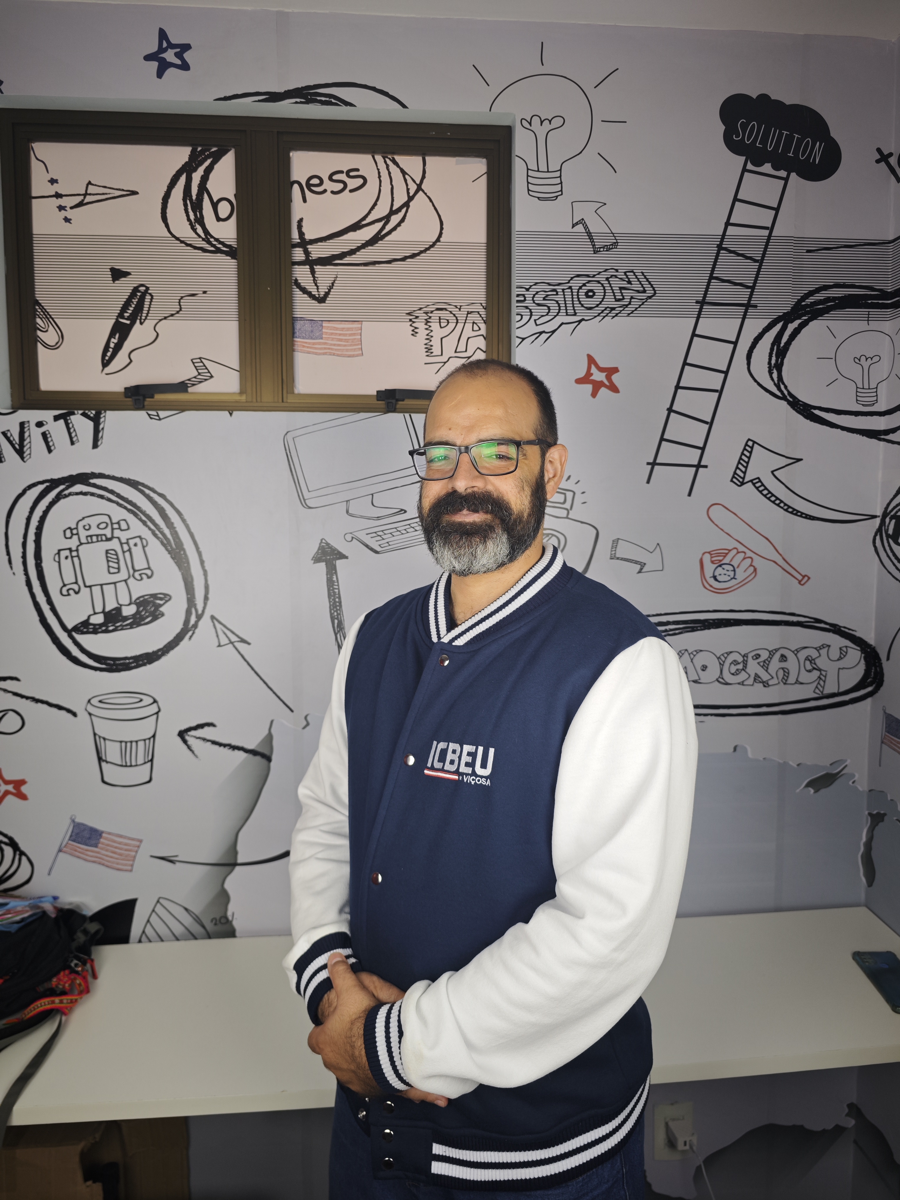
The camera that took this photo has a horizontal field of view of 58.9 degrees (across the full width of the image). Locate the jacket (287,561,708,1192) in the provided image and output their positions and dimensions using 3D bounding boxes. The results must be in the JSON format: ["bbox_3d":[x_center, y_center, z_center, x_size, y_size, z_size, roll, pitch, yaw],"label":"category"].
[{"bbox_3d":[0.031,0.289,0.969,0.540,0.720,0.370,3,6,41],"label":"jacket"}]

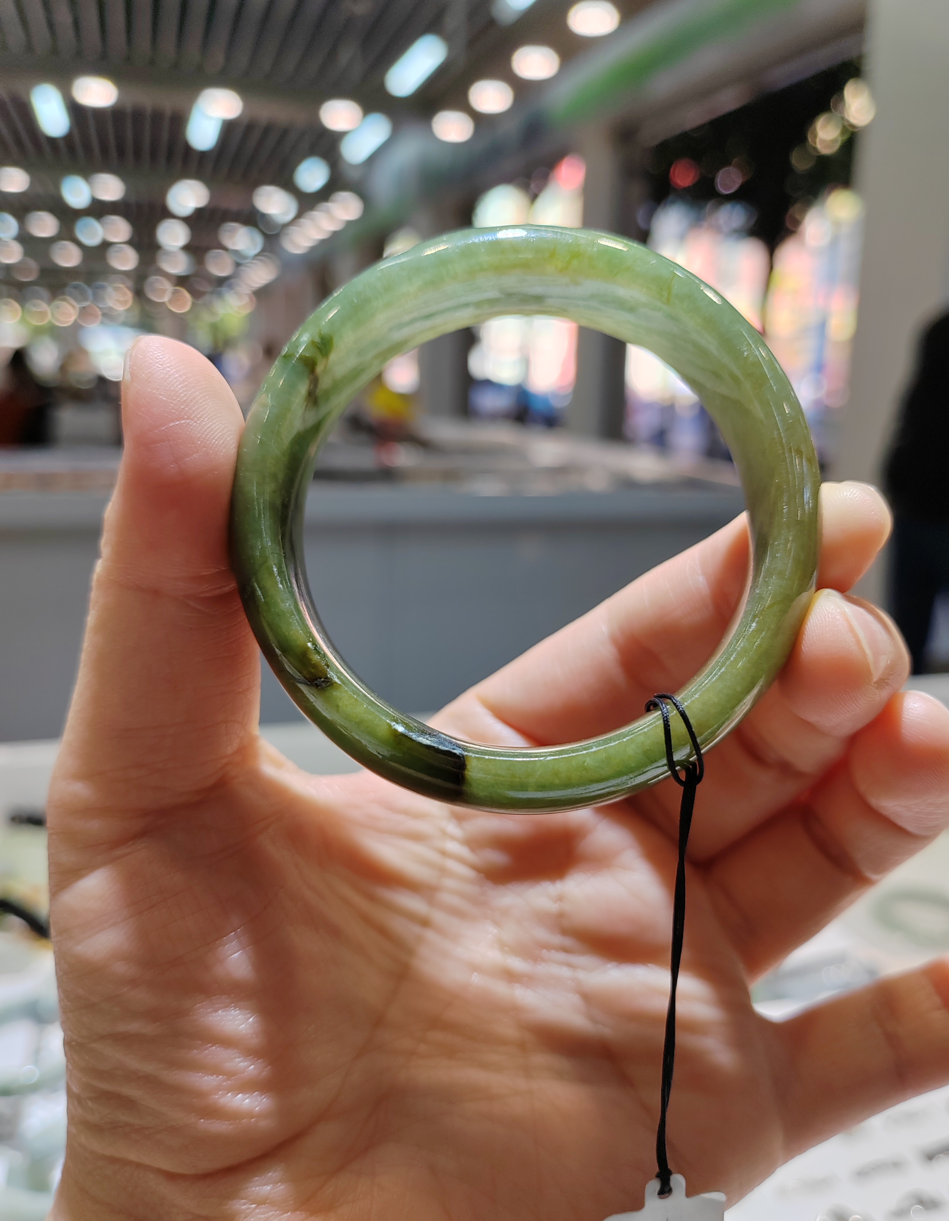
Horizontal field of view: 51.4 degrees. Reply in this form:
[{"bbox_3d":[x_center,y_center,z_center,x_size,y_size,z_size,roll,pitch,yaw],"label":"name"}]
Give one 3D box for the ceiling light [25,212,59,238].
[{"bbox_3d":[-6.988,-6.237,15.947,0.180,0.060,0.180,-4,15,-18],"label":"ceiling light"}]

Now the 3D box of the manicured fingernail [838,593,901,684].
[{"bbox_3d":[0.051,0.004,0.127,0.004,0.011,0.011,-22,-2,38],"label":"manicured fingernail"}]

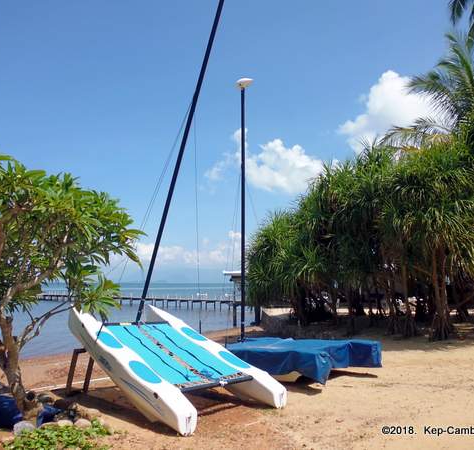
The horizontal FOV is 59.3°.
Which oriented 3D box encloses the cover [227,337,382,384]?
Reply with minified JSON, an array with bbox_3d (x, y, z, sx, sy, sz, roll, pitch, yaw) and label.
[{"bbox_3d":[1.023,2.555,8.270,2.800,0.560,2.100,-7,-10,39],"label":"cover"}]

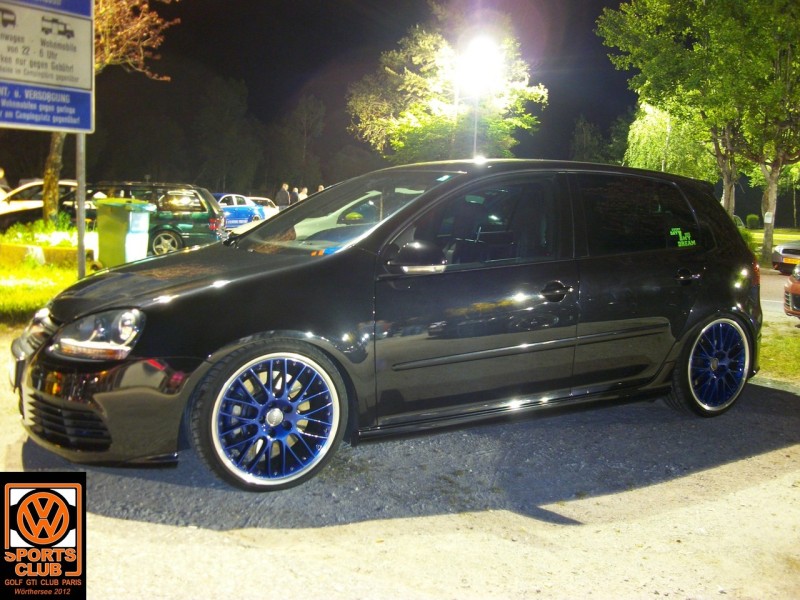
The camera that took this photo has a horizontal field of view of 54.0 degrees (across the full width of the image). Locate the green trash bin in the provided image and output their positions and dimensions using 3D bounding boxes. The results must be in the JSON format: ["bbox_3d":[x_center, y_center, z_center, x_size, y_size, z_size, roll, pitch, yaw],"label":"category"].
[{"bbox_3d":[-4.095,-0.975,11.700,0.730,1.070,0.580,4,7,20],"label":"green trash bin"}]

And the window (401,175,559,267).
[{"bbox_3d":[0.365,-0.383,3.543,0.970,0.460,0.060,-5,-10,-31],"label":"window"}]

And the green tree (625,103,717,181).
[{"bbox_3d":[10.178,-4.893,30.317,3.700,5.486,3.700,2,7,0],"label":"green tree"}]

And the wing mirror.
[{"bbox_3d":[0.060,-0.174,3.181,0.140,0.135,0.230,-2,8,-31],"label":"wing mirror"}]

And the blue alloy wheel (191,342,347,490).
[{"bbox_3d":[-0.513,0.441,3.062,0.630,0.630,0.220,-2,8,-31],"label":"blue alloy wheel"}]

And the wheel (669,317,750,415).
[{"bbox_3d":[1.697,0.345,4.386,0.630,0.630,0.220,-2,8,-31],"label":"wheel"}]

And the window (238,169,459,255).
[{"bbox_3d":[-0.307,-0.476,3.966,0.830,0.130,1.380,-35,23,-23],"label":"window"}]

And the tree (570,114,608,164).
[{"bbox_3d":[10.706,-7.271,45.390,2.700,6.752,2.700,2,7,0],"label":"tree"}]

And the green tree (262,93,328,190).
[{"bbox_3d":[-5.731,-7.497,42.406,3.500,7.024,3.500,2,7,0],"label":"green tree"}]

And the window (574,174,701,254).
[{"bbox_3d":[1.197,-0.438,4.039,0.900,0.430,0.060,-5,-10,-31],"label":"window"}]

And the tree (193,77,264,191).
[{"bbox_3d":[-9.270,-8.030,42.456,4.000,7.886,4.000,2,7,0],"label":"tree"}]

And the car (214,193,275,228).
[{"bbox_3d":[-6.052,-2.807,25.500,1.780,1.430,4.400,4,7,21],"label":"car"}]

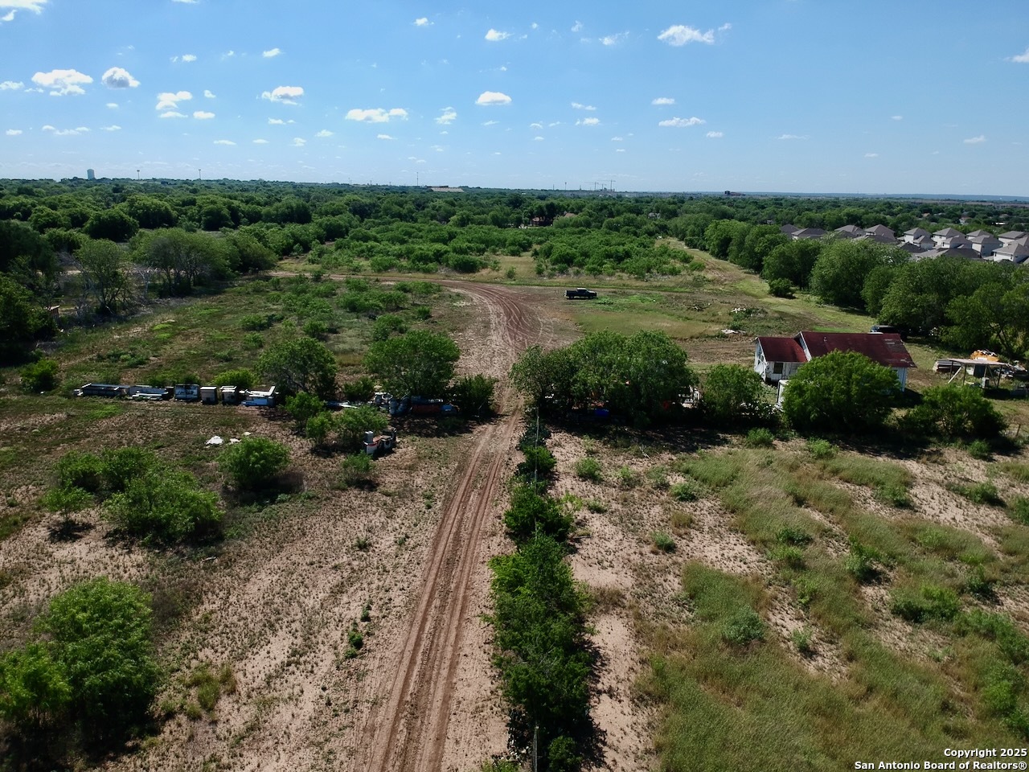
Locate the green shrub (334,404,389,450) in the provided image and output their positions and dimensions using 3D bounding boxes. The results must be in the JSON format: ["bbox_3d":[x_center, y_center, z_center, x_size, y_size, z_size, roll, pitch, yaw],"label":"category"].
[{"bbox_3d":[-11.967,2.928,58.478,4.046,2.864,3.641,-2,15,-12],"label":"green shrub"}]

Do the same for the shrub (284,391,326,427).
[{"bbox_3d":[-16.666,1.895,59.209,3.085,2.935,3.085,-3,16,-16],"label":"shrub"}]

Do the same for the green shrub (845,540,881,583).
[{"bbox_3d":[17.240,8.630,36.763,1.550,1.930,1.550,9,17,27],"label":"green shrub"}]

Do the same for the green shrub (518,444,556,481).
[{"bbox_3d":[1.618,4.987,49.039,2.330,2.170,2.220,1,15,2],"label":"green shrub"}]

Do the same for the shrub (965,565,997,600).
[{"bbox_3d":[23.506,9.819,37.392,1.257,1.531,1.194,11,18,34],"label":"shrub"}]

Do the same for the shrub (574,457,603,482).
[{"bbox_3d":[4.917,5.472,48.872,1.840,1.420,1.840,3,15,6],"label":"shrub"}]

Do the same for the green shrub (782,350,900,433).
[{"bbox_3d":[26.100,0.386,59.499,8.440,6.430,7.600,8,16,24],"label":"green shrub"}]

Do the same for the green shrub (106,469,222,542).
[{"bbox_3d":[-20.336,6.674,43.124,6.123,3.262,5.205,-6,17,-26],"label":"green shrub"}]

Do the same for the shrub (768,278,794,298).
[{"bbox_3d":[48.525,-17.822,135.313,4.410,3.280,4.190,6,16,19],"label":"shrub"}]

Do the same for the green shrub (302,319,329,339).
[{"bbox_3d":[-25.292,-7.290,94.511,3.164,2.243,3.164,-3,15,-15],"label":"green shrub"}]

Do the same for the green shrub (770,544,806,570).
[{"bbox_3d":[14.870,9.180,40.390,1.856,0.948,1.671,7,16,21],"label":"green shrub"}]

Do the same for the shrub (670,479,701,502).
[{"bbox_3d":[10.544,6.475,45.869,1.830,1.200,1.740,5,15,14],"label":"shrub"}]

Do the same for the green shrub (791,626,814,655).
[{"bbox_3d":[12.136,10.727,31.361,0.854,1.145,0.854,8,16,23],"label":"green shrub"}]

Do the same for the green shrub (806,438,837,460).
[{"bbox_3d":[23.455,4.725,56.839,1.998,1.366,1.798,7,16,23],"label":"green shrub"}]

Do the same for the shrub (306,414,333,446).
[{"bbox_3d":[-14.490,3.252,55.277,1.968,2.406,1.968,-3,15,-15],"label":"shrub"}]

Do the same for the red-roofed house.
[{"bbox_3d":[31.866,-3.129,76.209,13.700,4.800,10.000,2,15,5],"label":"red-roofed house"}]

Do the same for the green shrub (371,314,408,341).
[{"bbox_3d":[-16.446,-7.752,97.687,4.390,3.182,3.951,-2,15,-9],"label":"green shrub"}]

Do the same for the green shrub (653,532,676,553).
[{"bbox_3d":[8.100,8.412,40.282,1.242,0.897,1.242,4,15,12],"label":"green shrub"}]

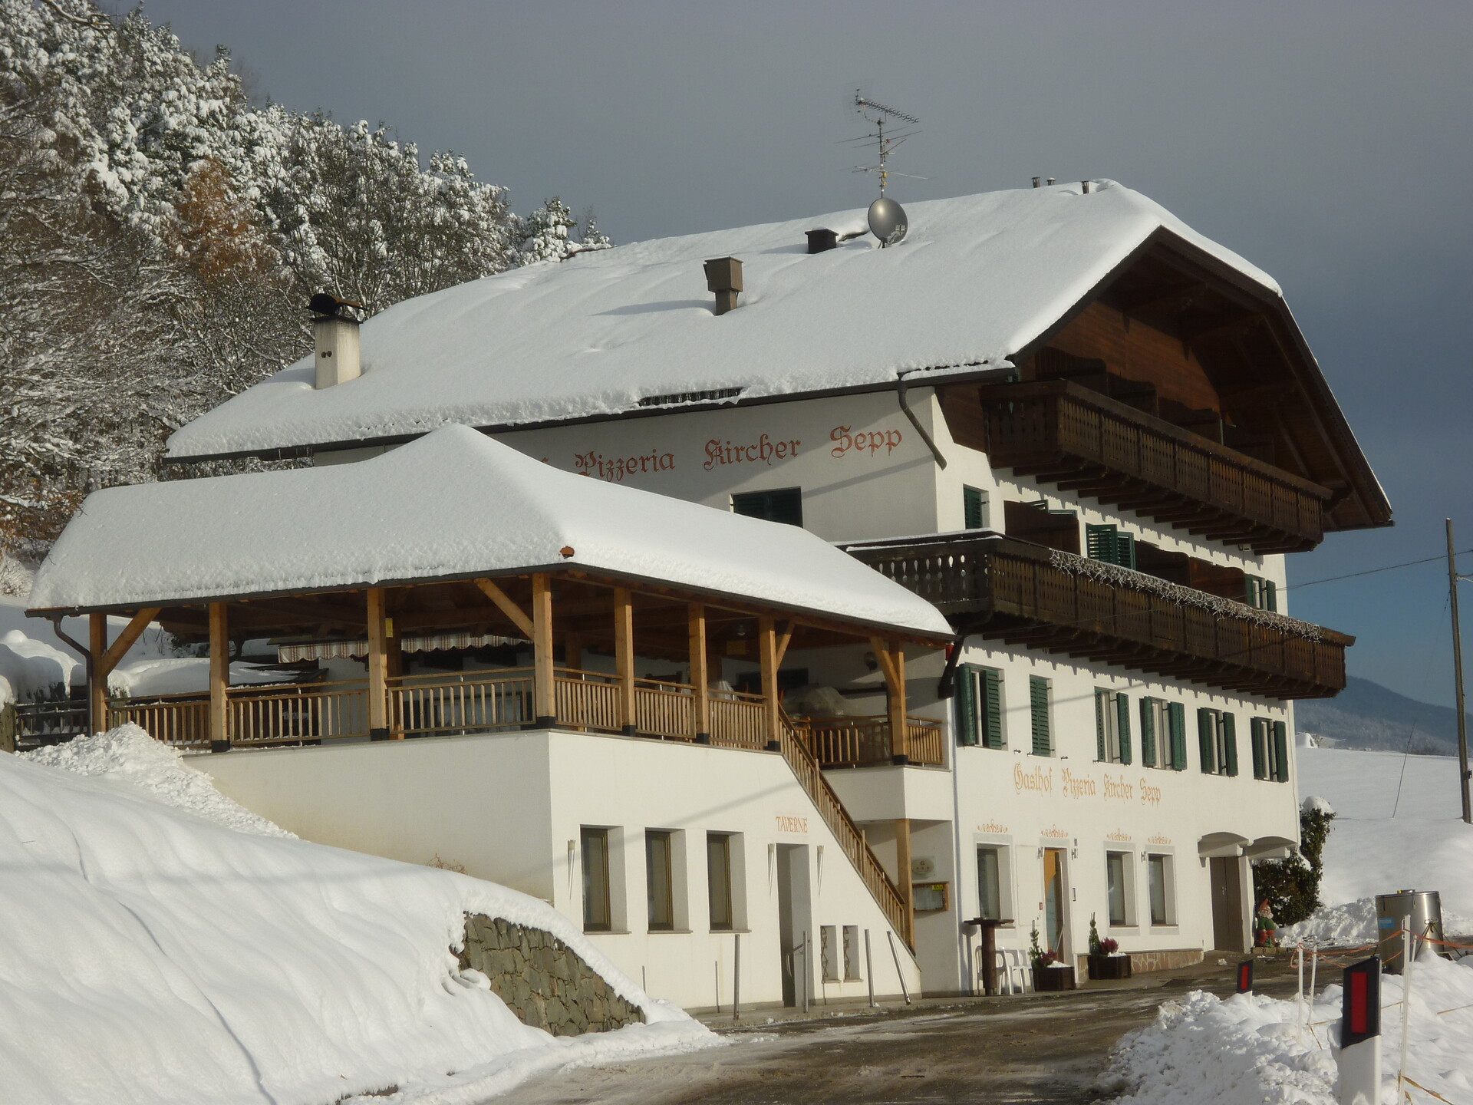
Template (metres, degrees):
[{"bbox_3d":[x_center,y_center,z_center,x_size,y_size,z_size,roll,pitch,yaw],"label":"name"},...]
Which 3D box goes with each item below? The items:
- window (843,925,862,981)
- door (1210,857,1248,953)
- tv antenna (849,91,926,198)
[{"bbox_3d":[1.550,5.564,50.713,0.165,0.770,0.638,-5,-7,23],"label":"window"},{"bbox_3d":[9.241,6.575,69.154,0.120,1.950,2.100,-5,-7,23],"label":"door"},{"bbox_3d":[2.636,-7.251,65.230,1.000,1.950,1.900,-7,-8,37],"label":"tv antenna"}]

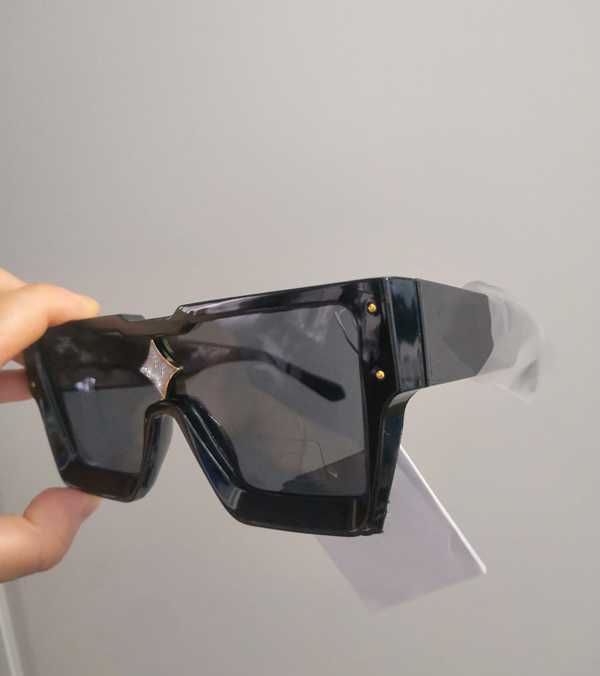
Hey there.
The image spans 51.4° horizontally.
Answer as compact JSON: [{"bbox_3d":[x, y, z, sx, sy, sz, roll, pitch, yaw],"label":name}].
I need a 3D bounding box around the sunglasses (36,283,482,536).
[{"bbox_3d":[0.009,0.019,0.223,0.147,0.055,0.150,-5,-2,40],"label":"sunglasses"}]

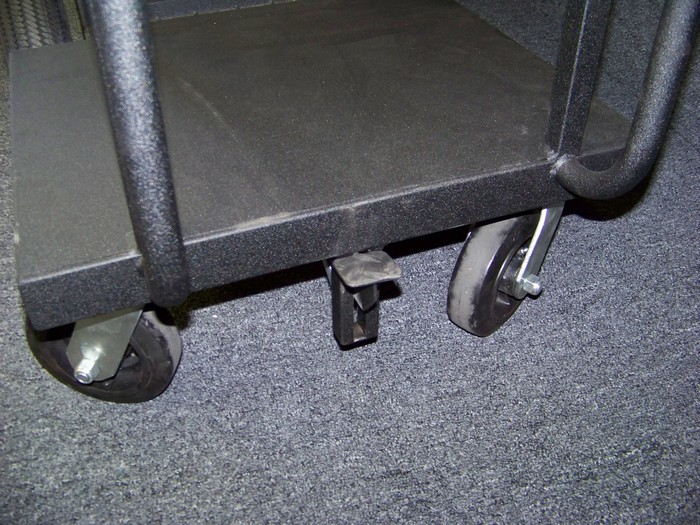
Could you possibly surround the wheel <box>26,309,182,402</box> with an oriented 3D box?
[{"bbox_3d":[-0.233,0.068,0.694,0.167,0.180,0.090,5,39,9],"label":"wheel"}]

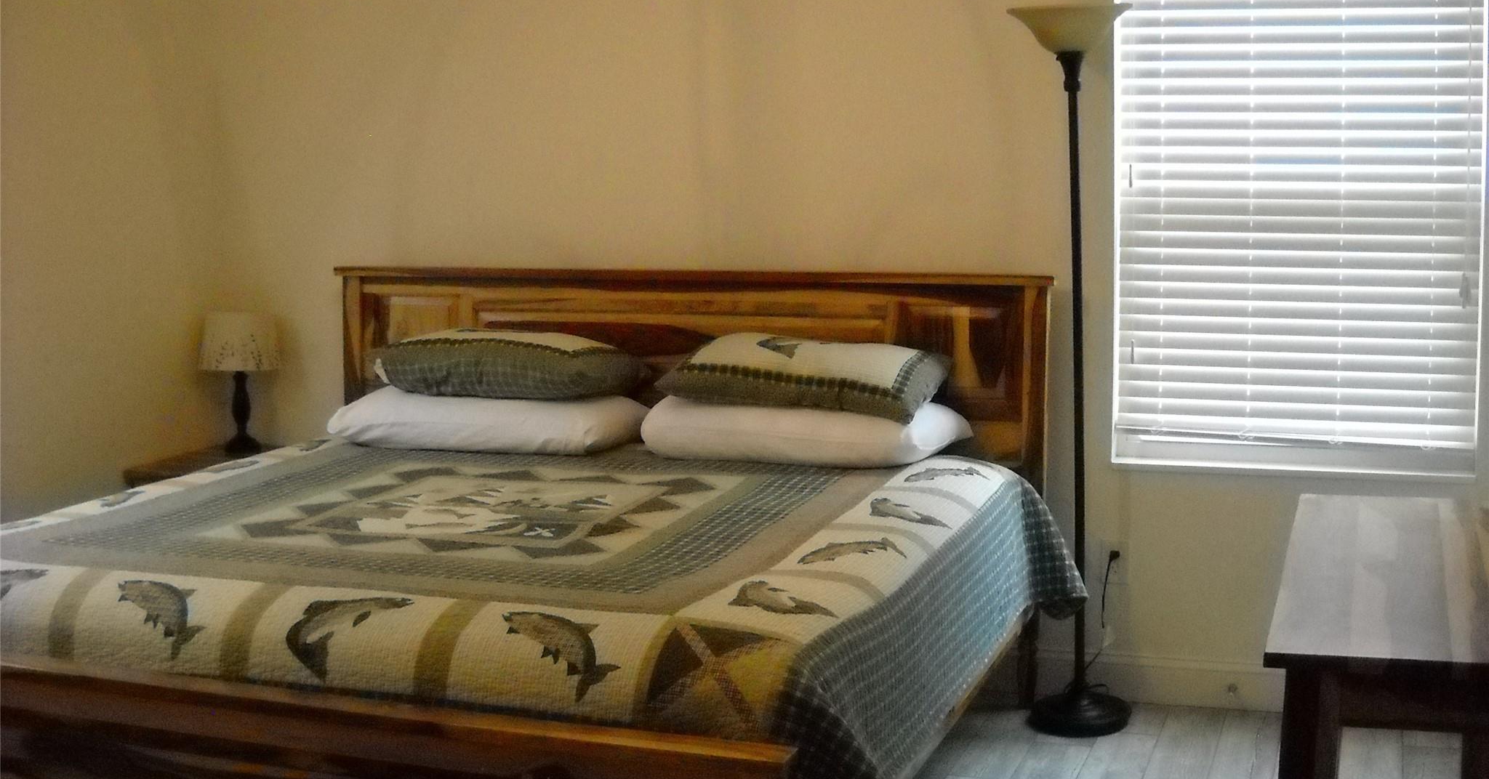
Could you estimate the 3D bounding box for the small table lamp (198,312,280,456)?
[{"bbox_3d":[-1.504,-0.015,5.248,0.240,0.415,0.240,2,9,20],"label":"small table lamp"}]

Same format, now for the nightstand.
[{"bbox_3d":[-1.470,0.486,5.179,0.455,0.580,0.500,2,9,20],"label":"nightstand"}]

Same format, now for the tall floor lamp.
[{"bbox_3d":[0.820,-0.044,4.360,0.305,1.810,0.305,2,9,20],"label":"tall floor lamp"}]

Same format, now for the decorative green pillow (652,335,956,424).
[{"bbox_3d":[0.149,-0.037,4.458,0.670,0.150,0.450,6,19,18],"label":"decorative green pillow"}]

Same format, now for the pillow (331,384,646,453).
[{"bbox_3d":[-0.696,0.068,4.766,0.840,0.155,0.470,2,9,20],"label":"pillow"}]

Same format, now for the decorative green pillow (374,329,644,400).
[{"bbox_3d":[-0.629,-0.073,4.719,0.680,0.170,0.460,2,9,20],"label":"decorative green pillow"}]

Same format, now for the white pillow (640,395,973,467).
[{"bbox_3d":[0.170,0.100,4.446,0.830,0.155,0.470,2,9,20],"label":"white pillow"}]

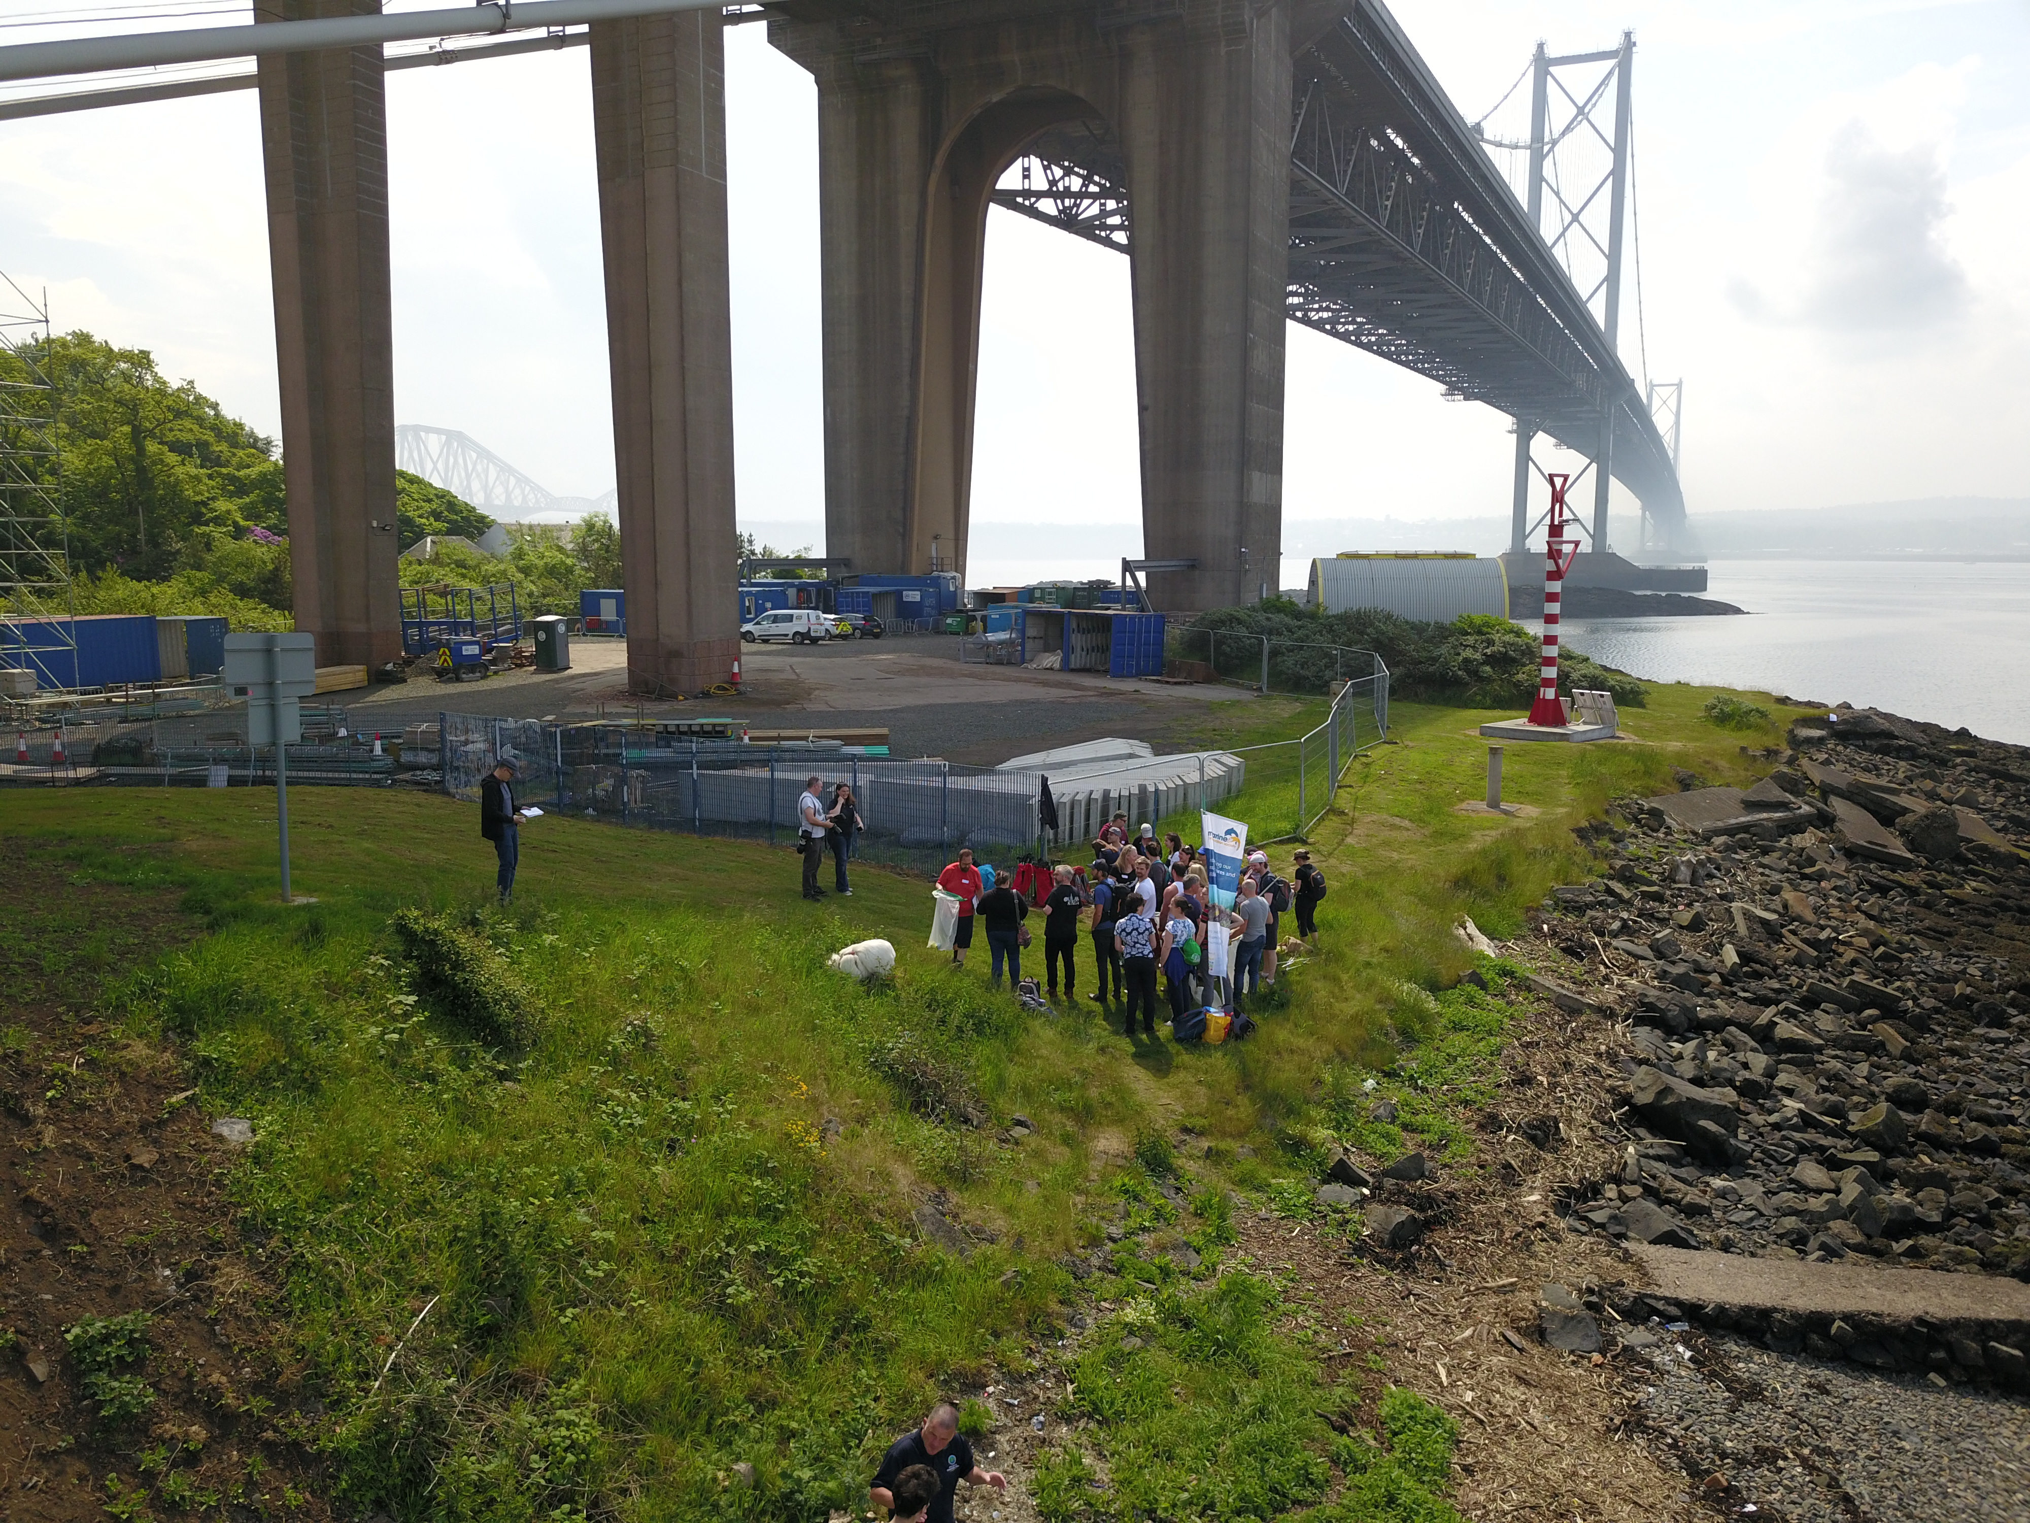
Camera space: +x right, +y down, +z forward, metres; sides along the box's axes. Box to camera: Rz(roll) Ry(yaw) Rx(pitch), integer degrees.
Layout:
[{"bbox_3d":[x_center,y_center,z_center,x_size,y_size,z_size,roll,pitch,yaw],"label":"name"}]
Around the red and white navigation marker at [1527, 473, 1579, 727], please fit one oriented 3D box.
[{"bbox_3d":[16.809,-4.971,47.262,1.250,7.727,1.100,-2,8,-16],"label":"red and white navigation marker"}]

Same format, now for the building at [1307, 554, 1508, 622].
[{"bbox_3d":[27.262,-11.940,106.666,12.515,5.050,8.600,1,8,6],"label":"building"}]

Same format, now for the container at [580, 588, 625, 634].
[{"bbox_3d":[-22.649,-8.841,91.254,6.060,2.650,2.440,3,8,20],"label":"container"}]

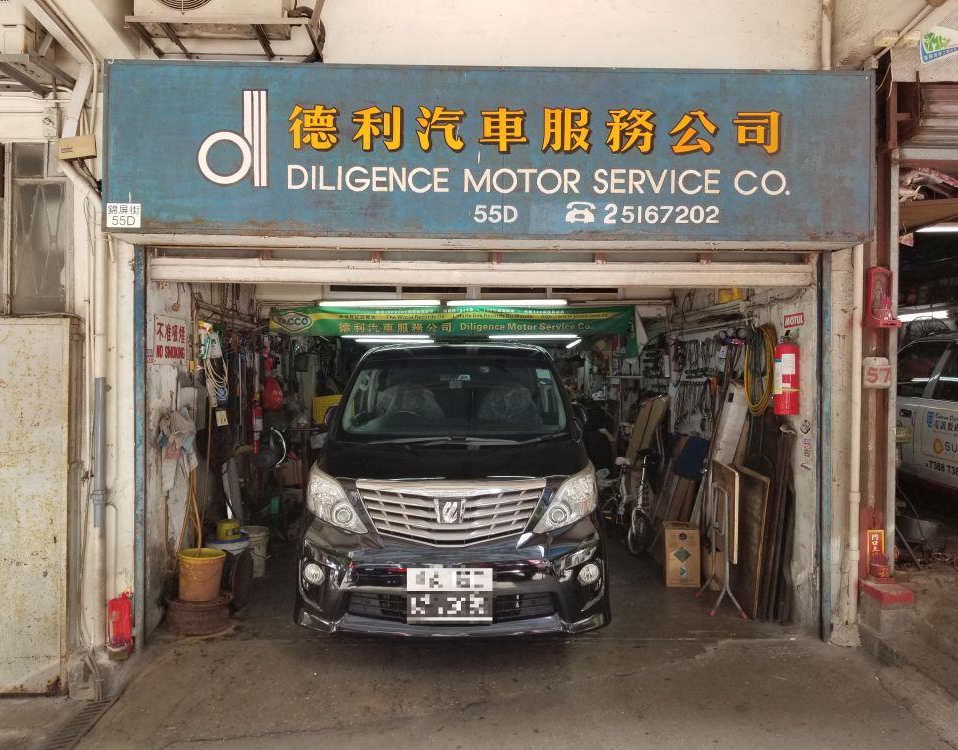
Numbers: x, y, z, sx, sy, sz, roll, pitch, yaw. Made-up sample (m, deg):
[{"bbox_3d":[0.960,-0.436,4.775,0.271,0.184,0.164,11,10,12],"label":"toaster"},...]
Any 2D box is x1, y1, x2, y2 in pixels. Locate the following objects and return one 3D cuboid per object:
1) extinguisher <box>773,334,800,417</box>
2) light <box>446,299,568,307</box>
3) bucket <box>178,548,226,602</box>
[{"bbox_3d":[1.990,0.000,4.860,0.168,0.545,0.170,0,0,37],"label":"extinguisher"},{"bbox_3d":[0.272,-0.714,7.400,1.200,0.080,0.080,0,0,0],"label":"light"},{"bbox_3d":[-1.820,1.312,4.920,0.315,0.310,0.315,0,0,0],"label":"bucket"}]

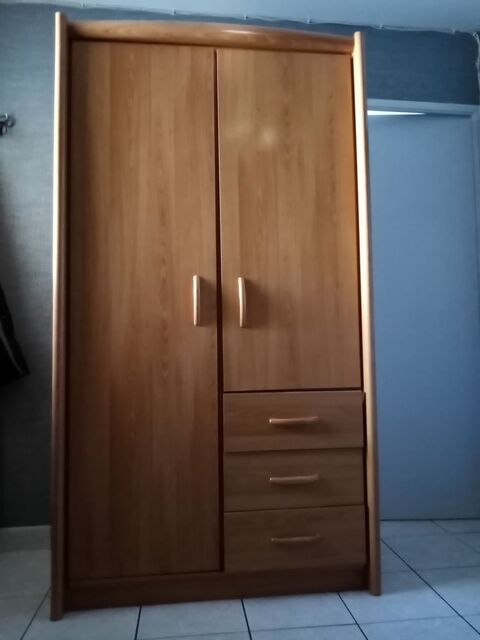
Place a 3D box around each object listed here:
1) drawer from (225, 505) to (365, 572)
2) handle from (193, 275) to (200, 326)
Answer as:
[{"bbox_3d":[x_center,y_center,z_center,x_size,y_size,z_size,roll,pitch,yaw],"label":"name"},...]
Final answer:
[{"bbox_3d":[0.171,0.756,1.846,0.488,0.196,0.450,-1,-3,-6],"label":"drawer"},{"bbox_3d":[-0.146,-0.065,1.629,0.024,0.175,0.032,-1,-3,-6],"label":"handle"}]

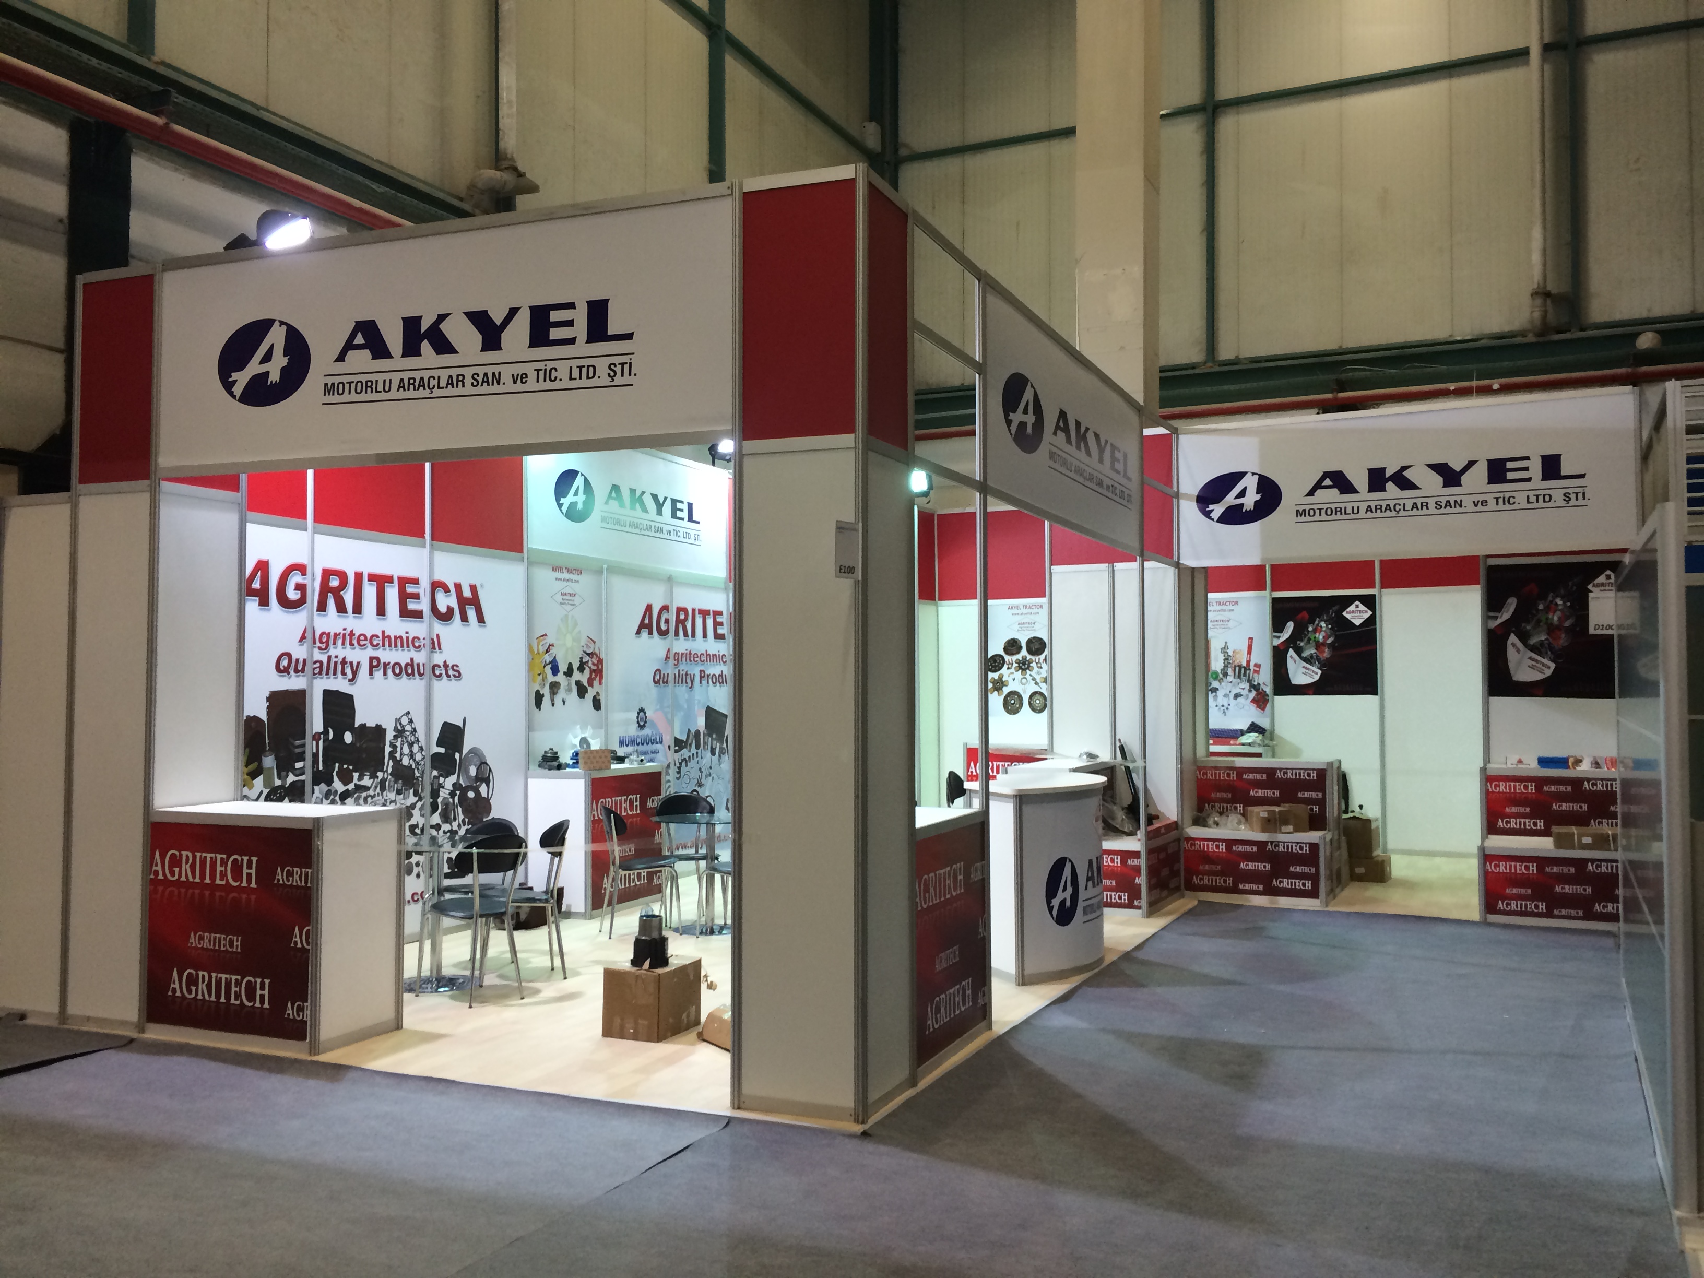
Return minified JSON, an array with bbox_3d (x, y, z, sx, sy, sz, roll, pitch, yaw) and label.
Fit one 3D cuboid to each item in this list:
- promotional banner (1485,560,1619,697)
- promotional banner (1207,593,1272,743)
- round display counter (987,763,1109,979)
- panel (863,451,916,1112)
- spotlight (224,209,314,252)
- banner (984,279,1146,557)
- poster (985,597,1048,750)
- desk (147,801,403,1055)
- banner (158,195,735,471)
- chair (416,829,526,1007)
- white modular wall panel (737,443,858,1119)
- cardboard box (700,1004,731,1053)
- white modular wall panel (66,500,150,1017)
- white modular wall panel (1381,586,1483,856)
[{"bbox_3d":[4.971,-0.057,10.343,0.930,0.950,0.030,-1,-2,23],"label":"promotional banner"},{"bbox_3d":[3.703,0.328,14.588,0.840,1.480,0.030,-1,-2,23],"label":"promotional banner"},{"bbox_3d":[1.092,1.322,8.407,0.700,1.010,1.450,-1,-2,23],"label":"round display counter"},{"bbox_3d":[0.130,0.516,5.548,0.040,2.430,0.480,-1,-2,23],"label":"panel"},{"bbox_3d":[-2.530,-1.769,6.402,0.350,0.200,0.210,0,-2,1],"label":"spotlight"},{"bbox_3d":[1.294,-1.119,8.385,0.040,1.000,3.500,-1,-2,23],"label":"banner"},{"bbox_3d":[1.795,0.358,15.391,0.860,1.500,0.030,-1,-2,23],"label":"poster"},{"bbox_3d":[-2.616,1.271,6.671,1.020,1.000,0.530,-1,-2,23],"label":"desk"},{"bbox_3d":[-1.800,-1.237,6.198,2.940,0.930,0.050,-1,-2,23],"label":"banner"},{"bbox_3d":[-1.901,1.384,7.420,0.460,0.820,0.410,-1,-2,42],"label":"chair"},{"bbox_3d":[-0.196,0.510,5.466,0.490,2.460,0.050,-1,-2,23],"label":"white modular wall panel"},{"bbox_3d":[-0.469,1.699,6.553,0.270,0.160,0.430,1,-2,-24],"label":"cardboard box"},{"bbox_3d":[-3.392,0.547,6.745,0.480,2.430,0.040,-1,-2,23],"label":"white modular wall panel"},{"bbox_3d":[5.348,0.766,13.423,0.960,2.430,0.040,-1,-2,23],"label":"white modular wall panel"}]

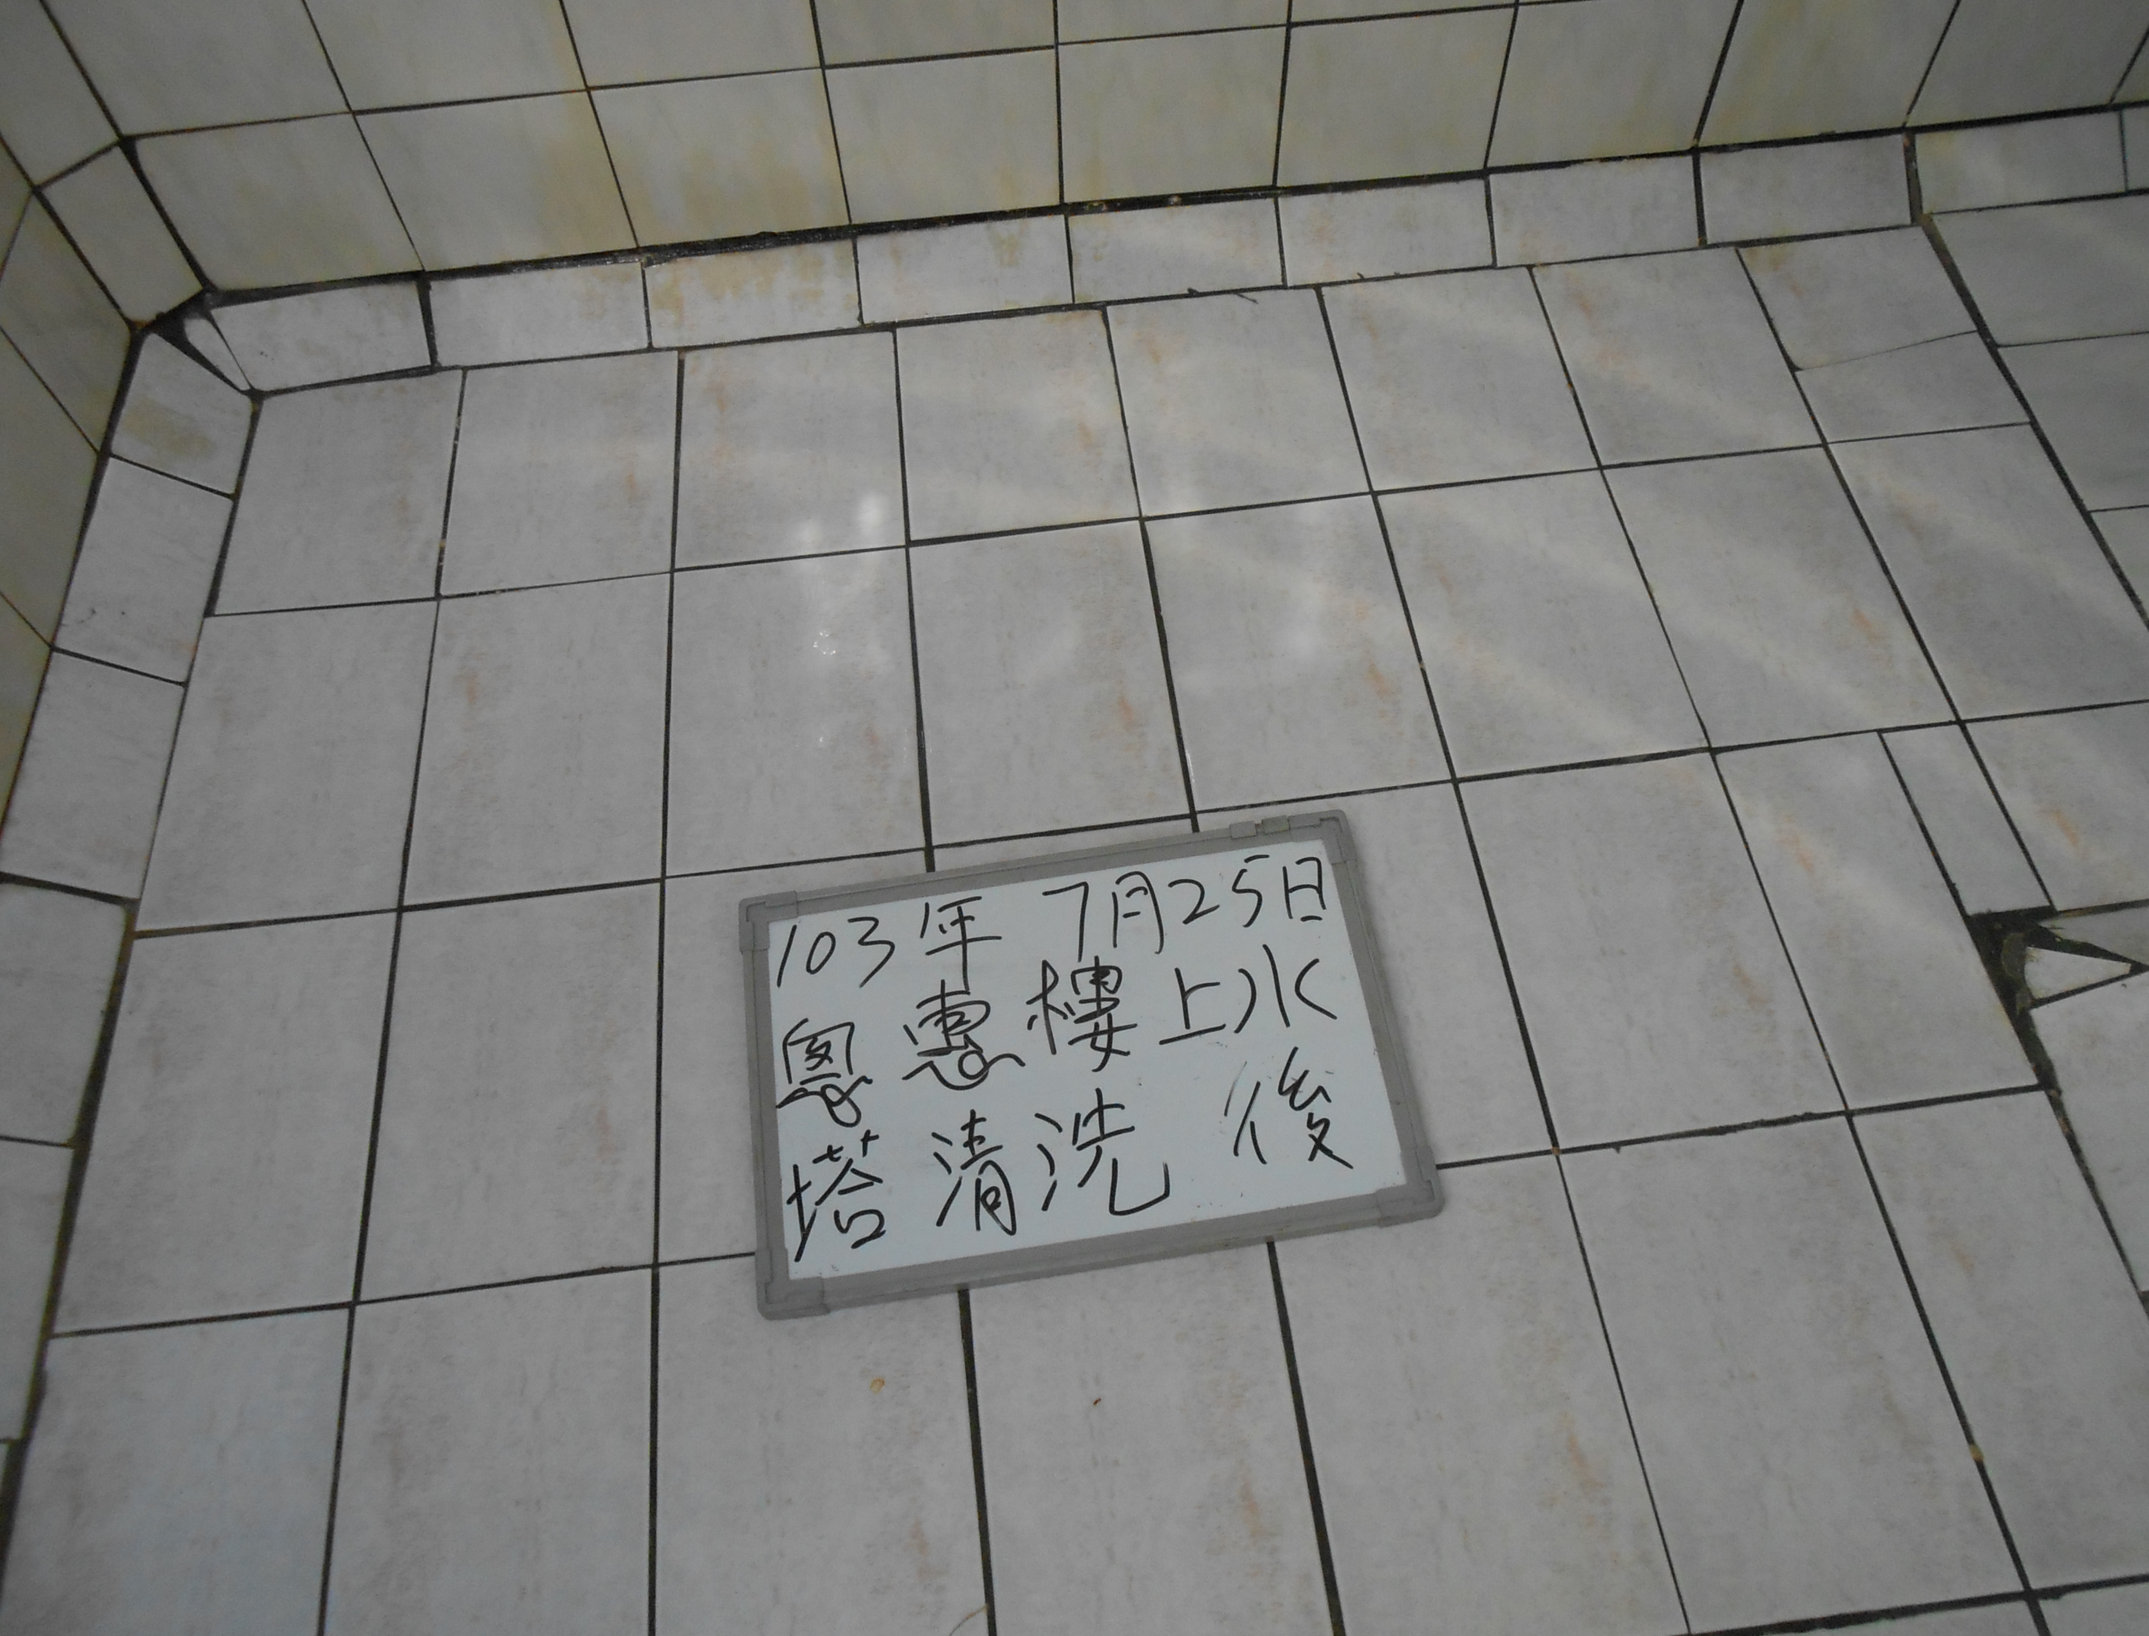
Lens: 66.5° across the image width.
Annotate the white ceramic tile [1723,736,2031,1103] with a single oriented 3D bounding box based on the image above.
[{"bbox_3d":[0.574,0.069,1.190,0.130,0.010,0.290,-6,59,-2],"label":"white ceramic tile"}]

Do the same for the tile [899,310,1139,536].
[{"bbox_3d":[-0.056,-0.360,1.500,0.200,0.010,0.266,-6,58,-2],"label":"tile"}]

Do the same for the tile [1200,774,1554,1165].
[{"bbox_3d":[0.212,0.115,1.198,0.200,0.010,0.300,-6,58,-2],"label":"tile"}]

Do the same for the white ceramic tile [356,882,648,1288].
[{"bbox_3d":[-0.394,0.187,1.171,0.196,0.010,0.295,-7,58,-2],"label":"white ceramic tile"}]

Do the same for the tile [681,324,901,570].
[{"bbox_3d":[-0.252,-0.330,1.459,0.195,0.010,0.259,-6,59,-2],"label":"tile"}]

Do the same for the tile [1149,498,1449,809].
[{"bbox_3d":[0.176,-0.137,1.328,0.197,0.010,0.289,-6,59,-2],"label":"tile"}]

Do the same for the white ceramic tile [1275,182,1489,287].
[{"bbox_3d":[0.299,-0.563,1.571,0.197,0.010,0.086,-5,95,-1],"label":"white ceramic tile"}]

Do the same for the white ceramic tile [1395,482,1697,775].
[{"bbox_3d":[0.381,-0.166,1.363,0.200,0.010,0.300,-7,58,-2],"label":"white ceramic tile"}]

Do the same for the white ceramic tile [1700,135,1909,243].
[{"bbox_3d":[0.706,-0.609,1.582,0.197,0.010,0.086,-6,95,-1],"label":"white ceramic tile"}]

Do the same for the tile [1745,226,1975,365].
[{"bbox_3d":[0.726,-0.479,1.517,0.177,0.010,0.157,-6,59,-2],"label":"tile"}]

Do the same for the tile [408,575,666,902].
[{"bbox_3d":[-0.430,-0.068,1.336,0.200,0.010,0.300,-6,58,-2],"label":"tile"}]

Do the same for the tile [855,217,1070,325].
[{"bbox_3d":[-0.104,-0.512,1.534,0.194,0.010,0.080,-6,96,-2],"label":"tile"}]

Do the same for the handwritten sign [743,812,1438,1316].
[{"bbox_3d":[0.001,0.163,1.152,0.455,0.020,0.310,-8,58,-2],"label":"handwritten sign"}]

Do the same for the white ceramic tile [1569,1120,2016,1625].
[{"bbox_3d":[0.447,0.345,1.048,0.200,0.010,0.300,-6,58,-2],"label":"white ceramic tile"}]

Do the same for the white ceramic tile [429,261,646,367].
[{"bbox_3d":[-0.506,-0.483,1.555,0.197,0.010,0.086,-5,95,-1],"label":"white ceramic tile"}]

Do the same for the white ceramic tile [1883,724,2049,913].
[{"bbox_3d":[0.671,0.001,1.241,0.056,0.010,0.162,-7,58,-2],"label":"white ceramic tile"}]

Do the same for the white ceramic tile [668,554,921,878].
[{"bbox_3d":[-0.229,-0.092,1.343,0.200,0.010,0.300,-6,58,-2],"label":"white ceramic tile"}]

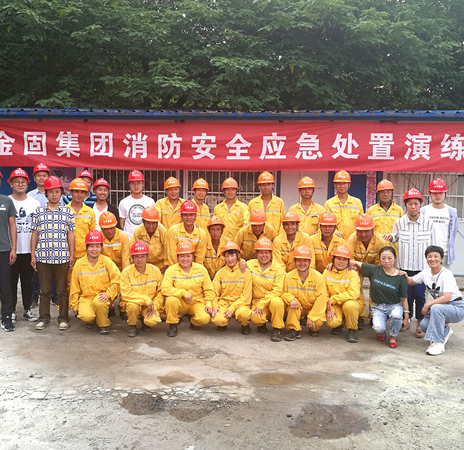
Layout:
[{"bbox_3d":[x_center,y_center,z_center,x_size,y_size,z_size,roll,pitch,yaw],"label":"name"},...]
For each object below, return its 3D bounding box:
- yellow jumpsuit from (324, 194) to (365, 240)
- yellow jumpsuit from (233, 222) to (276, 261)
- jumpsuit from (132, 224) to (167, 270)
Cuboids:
[{"bbox_3d":[1.371,0.371,5.730,0.520,1.490,0.310,2,4,8],"label":"yellow jumpsuit"},{"bbox_3d":[0.285,0.525,5.680,0.530,1.112,0.550,1,5,0],"label":"yellow jumpsuit"},{"bbox_3d":[-0.966,0.522,5.480,0.520,1.130,0.600,1,4,-3],"label":"jumpsuit"}]

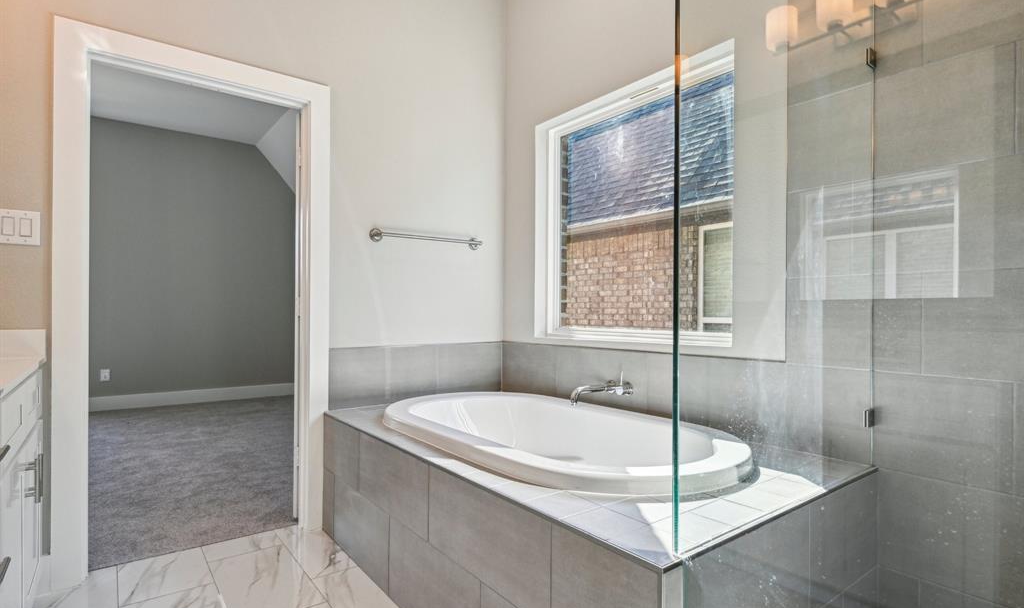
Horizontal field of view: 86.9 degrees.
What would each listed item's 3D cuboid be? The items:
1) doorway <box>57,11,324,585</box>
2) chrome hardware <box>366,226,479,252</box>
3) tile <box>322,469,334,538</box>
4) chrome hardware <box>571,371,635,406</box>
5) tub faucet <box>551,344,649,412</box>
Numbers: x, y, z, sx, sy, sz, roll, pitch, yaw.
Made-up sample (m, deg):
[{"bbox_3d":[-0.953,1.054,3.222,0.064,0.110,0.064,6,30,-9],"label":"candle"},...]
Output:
[{"bbox_3d":[-1.353,0.002,2.398,1.048,2.165,0.157,1,-1,-37],"label":"doorway"},{"bbox_3d":[-0.443,-0.354,2.965,0.675,0.067,0.082,1,-1,-37],"label":"chrome hardware"},{"bbox_3d":[-0.863,0.940,2.557,0.011,0.294,0.161,1,-1,-37],"label":"tile"},{"bbox_3d":[0.405,0.384,2.468,0.255,0.150,0.168,1,-1,-37],"label":"chrome hardware"},{"bbox_3d":[0.409,0.387,2.505,0.265,0.141,0.166,1,-1,-37],"label":"tub faucet"}]

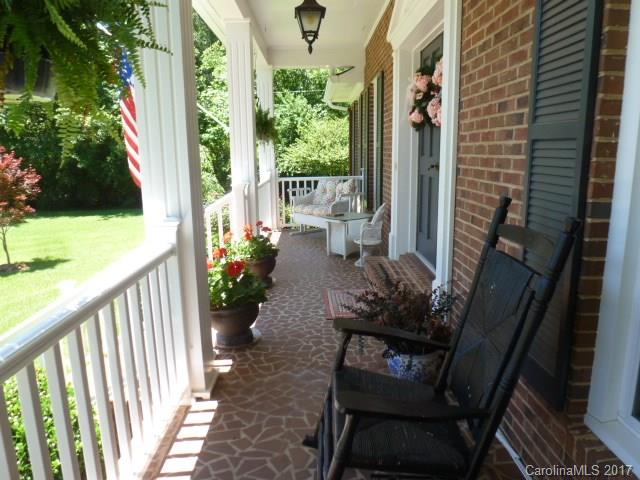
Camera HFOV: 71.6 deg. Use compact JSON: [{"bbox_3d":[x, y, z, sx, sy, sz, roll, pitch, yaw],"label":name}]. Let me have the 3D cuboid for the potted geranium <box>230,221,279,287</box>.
[{"bbox_3d":[-0.645,0.149,4.683,0.450,0.690,0.450,-1,11,-1],"label":"potted geranium"}]

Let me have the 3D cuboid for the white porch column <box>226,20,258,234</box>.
[{"bbox_3d":[-0.878,-1.035,5.219,0.290,2.815,0.290,-1,11,-1],"label":"white porch column"}]

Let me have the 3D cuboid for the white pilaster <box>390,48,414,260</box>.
[{"bbox_3d":[0.878,-0.911,4.908,0.250,2.270,0.250,-1,11,-1],"label":"white pilaster"}]

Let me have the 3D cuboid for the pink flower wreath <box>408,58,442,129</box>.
[{"bbox_3d":[1.003,-1.340,4.125,0.180,0.620,0.620,-1,11,-1],"label":"pink flower wreath"}]

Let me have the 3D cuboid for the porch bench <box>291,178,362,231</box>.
[{"bbox_3d":[0.098,-0.528,7.369,0.760,0.950,1.140,-10,14,-37],"label":"porch bench"}]

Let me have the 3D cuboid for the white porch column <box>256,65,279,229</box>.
[{"bbox_3d":[-0.949,-1.584,8.021,0.290,2.815,0.290,-1,11,-1],"label":"white porch column"}]

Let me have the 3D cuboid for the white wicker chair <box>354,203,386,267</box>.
[{"bbox_3d":[0.629,-0.089,5.583,0.440,0.760,0.460,3,12,18],"label":"white wicker chair"}]

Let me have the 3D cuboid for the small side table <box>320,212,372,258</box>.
[{"bbox_3d":[0.364,-0.081,6.211,0.680,0.510,0.580,-11,15,-41],"label":"small side table"}]

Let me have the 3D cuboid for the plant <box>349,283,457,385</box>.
[{"bbox_3d":[0.462,0.558,2.695,0.560,0.610,0.500,-1,11,-1],"label":"plant"}]

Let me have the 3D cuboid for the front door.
[{"bbox_3d":[1.077,-0.813,4.312,0.060,2.100,0.910,-1,11,-1],"label":"front door"}]

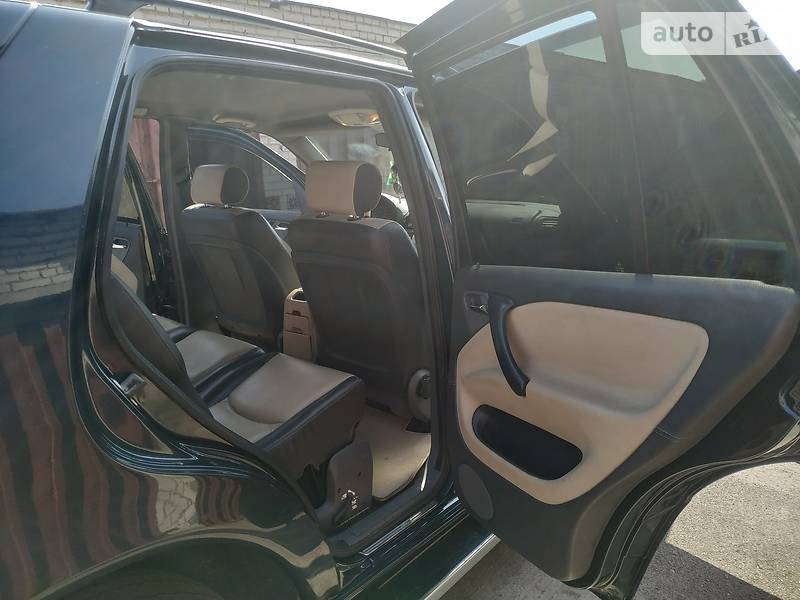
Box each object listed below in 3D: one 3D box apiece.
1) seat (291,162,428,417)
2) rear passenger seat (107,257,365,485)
[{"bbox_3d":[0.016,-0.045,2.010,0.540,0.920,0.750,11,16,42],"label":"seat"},{"bbox_3d":[-0.875,0.043,1.608,1.370,0.770,0.810,11,16,42],"label":"rear passenger seat"}]

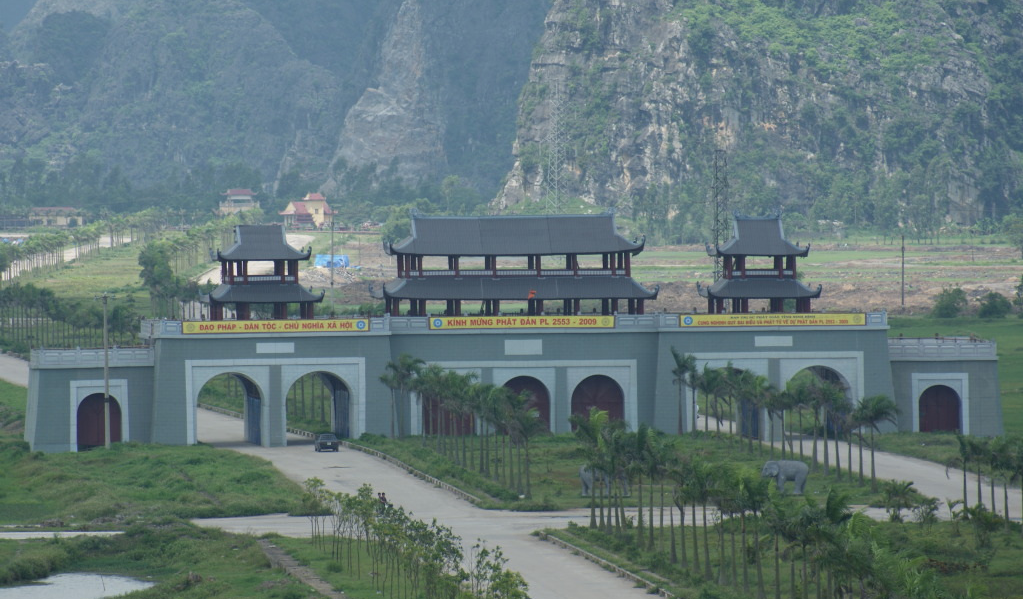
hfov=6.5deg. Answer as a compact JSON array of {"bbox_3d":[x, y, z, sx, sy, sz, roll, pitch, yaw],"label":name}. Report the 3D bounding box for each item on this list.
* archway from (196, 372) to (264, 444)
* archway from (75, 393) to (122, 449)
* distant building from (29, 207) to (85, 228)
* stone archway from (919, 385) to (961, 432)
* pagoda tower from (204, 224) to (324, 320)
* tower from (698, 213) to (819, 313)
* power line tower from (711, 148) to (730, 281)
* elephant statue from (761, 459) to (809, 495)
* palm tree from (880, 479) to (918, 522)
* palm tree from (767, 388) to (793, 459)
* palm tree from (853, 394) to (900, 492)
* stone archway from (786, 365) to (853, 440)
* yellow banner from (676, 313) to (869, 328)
[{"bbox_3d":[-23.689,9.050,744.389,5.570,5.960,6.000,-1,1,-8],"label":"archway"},{"bbox_3d":[-34.736,10.268,754.458,3.812,4.837,1.500,-1,1,-10],"label":"archway"},{"bbox_3d":[-119.300,-21.369,2354.000,14.421,5.506,8.000,-1,1,-6],"label":"distant building"},{"bbox_3d":[35.384,9.075,753.231,3.490,3.860,3.000,-1,1,-8],"label":"stone archway"},{"bbox_3d":[-20.758,-2.103,754.000,9.700,8.580,7.200,-1,1,-6],"label":"pagoda tower"},{"bbox_3d":[21.626,-2.828,780.000,9.900,9.200,8.200,-1,1,-6],"label":"tower"},{"bbox_3d":[25.712,-6.689,1100.000,2.330,23.930,2.000,-1,1,-3],"label":"power line tower"},{"bbox_3d":[19.362,12.580,636.074,3.370,2.450,1.400,-1,1,-8],"label":"elephant statue"},{"bbox_3d":[26.127,13.586,604.299,2.600,2.899,2.600,0,1,0],"label":"palm tree"},{"bbox_3d":[21.302,10.018,709.764,2.200,6.096,2.200,0,1,0],"label":"palm tree"},{"bbox_3d":[26.051,10.150,640.524,3.600,7.000,3.600,-1,1,0],"label":"palm tree"},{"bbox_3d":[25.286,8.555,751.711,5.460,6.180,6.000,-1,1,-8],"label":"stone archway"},{"bbox_3d":[21.700,1.753,748.026,15.780,0.980,0.100,-1,1,-8],"label":"yellow banner"}]

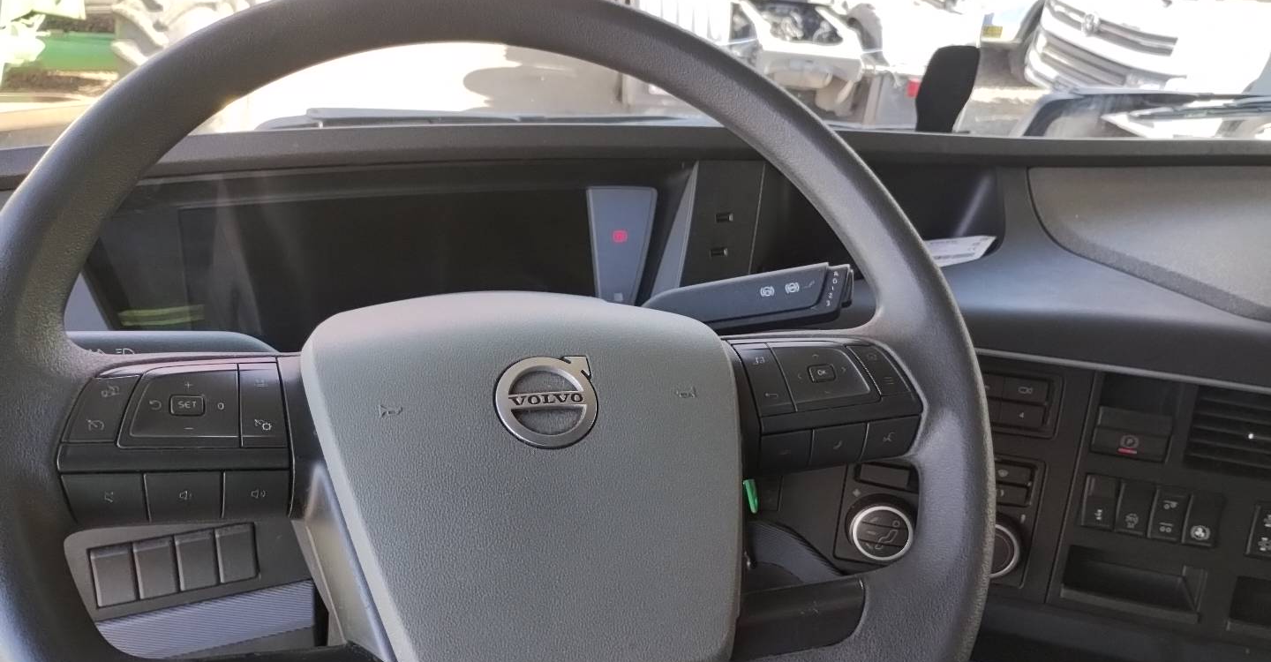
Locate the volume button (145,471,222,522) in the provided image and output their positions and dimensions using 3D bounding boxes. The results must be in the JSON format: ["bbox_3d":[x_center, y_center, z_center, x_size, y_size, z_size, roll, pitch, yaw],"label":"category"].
[{"bbox_3d":[-0.175,0.062,0.399,0.028,0.022,0.008,-1,20,-26],"label":"volume button"}]

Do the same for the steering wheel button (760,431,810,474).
[{"bbox_3d":[0.071,0.055,0.489,0.025,0.021,0.008,-3,20,-12],"label":"steering wheel button"}]

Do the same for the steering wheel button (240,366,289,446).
[{"bbox_3d":[-0.155,0.031,0.425,0.017,0.008,0.045,5,45,-30],"label":"steering wheel button"}]

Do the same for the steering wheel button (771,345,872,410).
[{"bbox_3d":[0.090,0.021,0.505,0.040,0.008,0.042,-10,49,-10],"label":"steering wheel button"}]

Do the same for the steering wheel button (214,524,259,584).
[{"bbox_3d":[-0.246,0.136,0.636,0.021,0.040,0.010,-7,25,-24],"label":"steering wheel button"}]

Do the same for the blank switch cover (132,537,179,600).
[{"bbox_3d":[-0.287,0.141,0.618,0.021,0.040,0.010,-7,25,-24],"label":"blank switch cover"}]

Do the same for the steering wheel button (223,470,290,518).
[{"bbox_3d":[-0.152,0.063,0.411,0.025,0.021,0.008,-1,20,-26],"label":"steering wheel button"}]

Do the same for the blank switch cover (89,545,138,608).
[{"bbox_3d":[-0.308,0.143,0.609,0.021,0.040,0.010,-7,25,-24],"label":"blank switch cover"}]

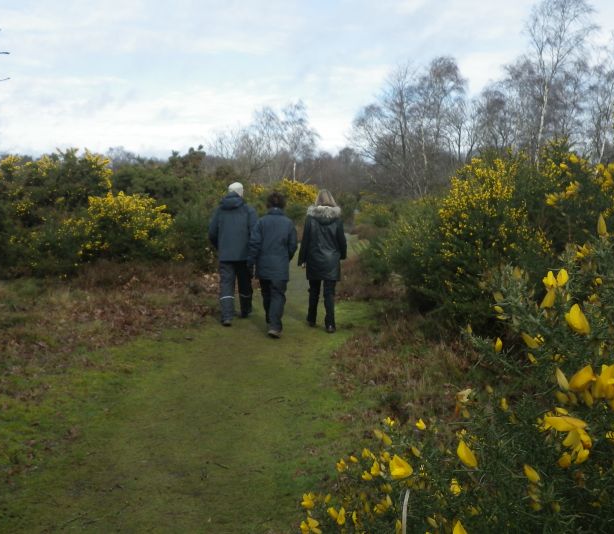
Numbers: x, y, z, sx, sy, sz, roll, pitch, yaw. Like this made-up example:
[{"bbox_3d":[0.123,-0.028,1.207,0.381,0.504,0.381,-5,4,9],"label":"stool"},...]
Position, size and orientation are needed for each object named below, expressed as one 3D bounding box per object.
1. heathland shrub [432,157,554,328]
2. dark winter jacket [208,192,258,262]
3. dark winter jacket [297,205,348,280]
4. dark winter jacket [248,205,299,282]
[{"bbox_3d":[2.210,-0.292,8.400,1.500,2.050,1.450,0,6,0],"label":"heathland shrub"},{"bbox_3d":[-0.905,-0.493,8.800,0.620,0.860,0.380,1,6,5],"label":"dark winter jacket"},{"bbox_3d":[0.183,-0.296,8.350,0.560,0.880,0.360,0,6,2],"label":"dark winter jacket"},{"bbox_3d":[-0.394,-0.288,8.300,0.580,0.880,0.400,0,6,3],"label":"dark winter jacket"}]

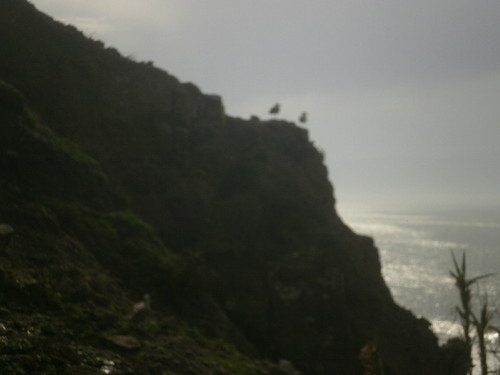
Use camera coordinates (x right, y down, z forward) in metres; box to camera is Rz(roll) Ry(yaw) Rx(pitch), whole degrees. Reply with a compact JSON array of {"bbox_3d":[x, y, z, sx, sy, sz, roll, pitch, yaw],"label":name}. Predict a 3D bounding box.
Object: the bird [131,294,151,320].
[{"bbox_3d":[-1.714,1.878,16.500,0.380,0.400,0.170,0,-1,12],"label":"bird"}]

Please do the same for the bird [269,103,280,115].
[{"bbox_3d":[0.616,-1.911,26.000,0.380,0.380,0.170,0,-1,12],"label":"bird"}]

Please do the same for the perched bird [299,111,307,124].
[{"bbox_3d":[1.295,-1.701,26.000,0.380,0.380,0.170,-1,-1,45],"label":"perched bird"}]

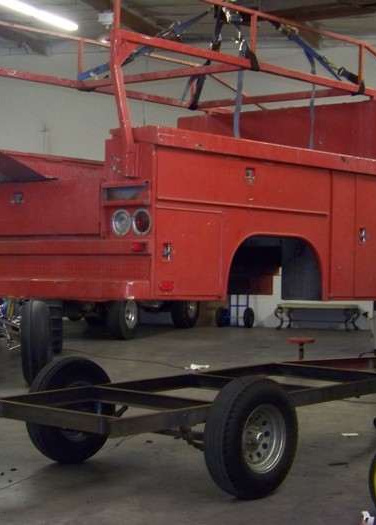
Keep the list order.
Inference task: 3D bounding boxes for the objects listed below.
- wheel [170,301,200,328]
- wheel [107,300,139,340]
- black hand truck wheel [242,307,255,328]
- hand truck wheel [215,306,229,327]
[{"bbox_3d":[-0.045,0.668,19.600,0.235,0.710,0.710,1,2,18],"label":"wheel"},{"bbox_3d":[-0.900,0.722,17.500,0.235,0.710,0.710,1,2,18],"label":"wheel"},{"bbox_3d":[0.942,0.855,19.300,0.095,0.300,0.300,1,2,18],"label":"black hand truck wheel"},{"bbox_3d":[0.534,0.851,19.400,0.095,0.300,0.300,1,2,18],"label":"hand truck wheel"}]

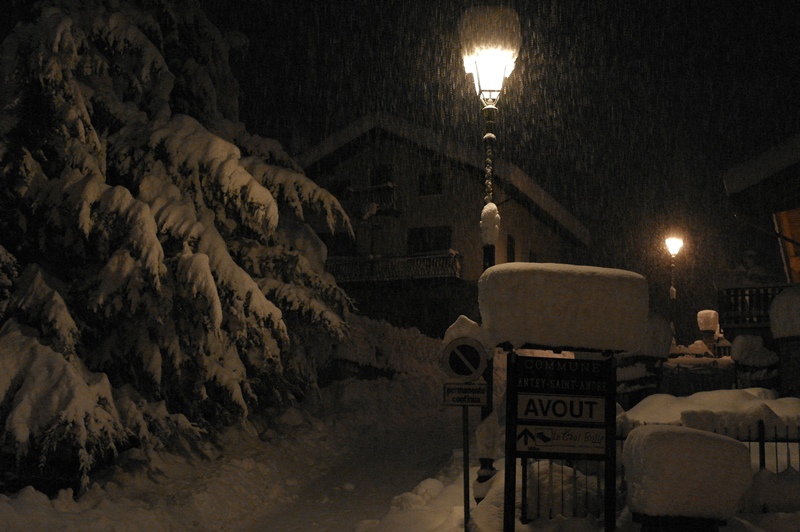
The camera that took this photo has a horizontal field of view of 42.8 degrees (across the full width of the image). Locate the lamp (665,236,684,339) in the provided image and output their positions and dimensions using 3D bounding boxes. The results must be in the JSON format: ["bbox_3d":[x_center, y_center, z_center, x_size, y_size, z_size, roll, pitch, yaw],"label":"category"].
[{"bbox_3d":[9.601,1.424,35.886,0.580,5.100,0.580,1,-8,0],"label":"lamp"}]

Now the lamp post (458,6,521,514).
[{"bbox_3d":[0.948,-0.114,10.928,0.600,5.400,0.600,1,-8,0],"label":"lamp post"}]

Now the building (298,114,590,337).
[{"bbox_3d":[1.572,-0.356,47.622,11.300,9.244,14.200,-2,-9,21],"label":"building"}]

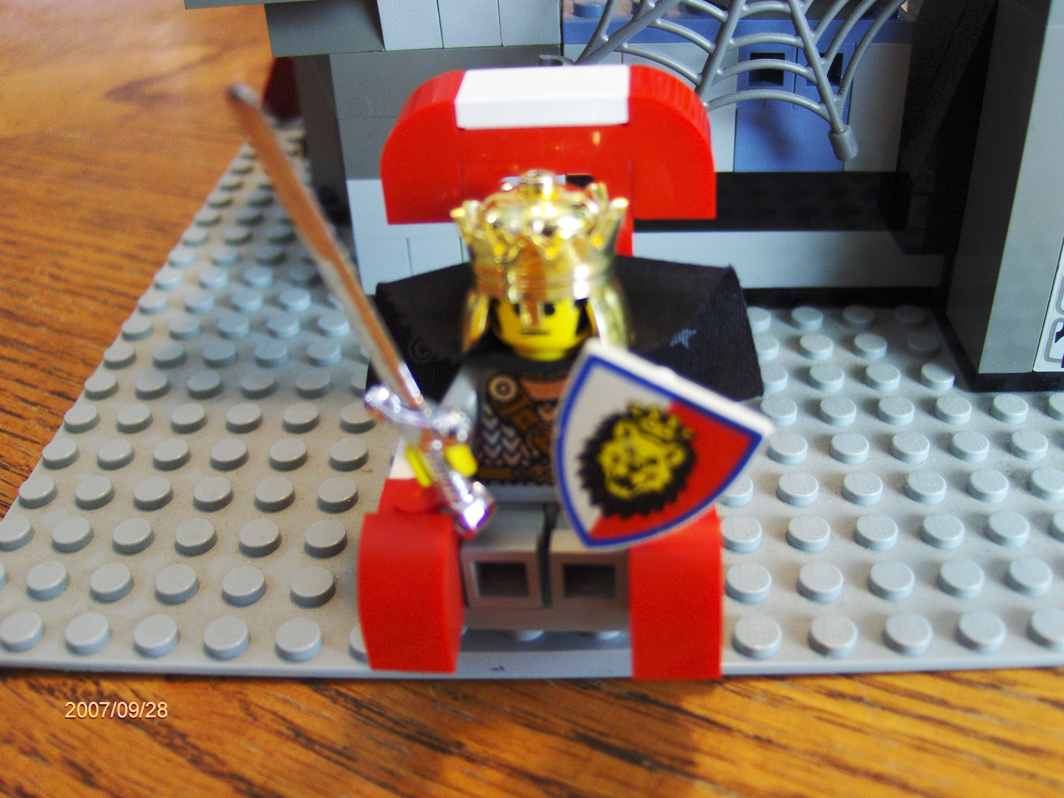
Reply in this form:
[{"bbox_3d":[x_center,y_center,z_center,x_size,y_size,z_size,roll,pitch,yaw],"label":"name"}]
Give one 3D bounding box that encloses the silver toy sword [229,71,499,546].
[{"bbox_3d":[-0.013,-0.005,0.085,0.012,0.042,0.004,12,47,46],"label":"silver toy sword"}]

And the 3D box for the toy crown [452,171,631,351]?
[{"bbox_3d":[0.001,-0.012,0.096,0.015,0.017,0.015,3,29,11],"label":"toy crown"}]

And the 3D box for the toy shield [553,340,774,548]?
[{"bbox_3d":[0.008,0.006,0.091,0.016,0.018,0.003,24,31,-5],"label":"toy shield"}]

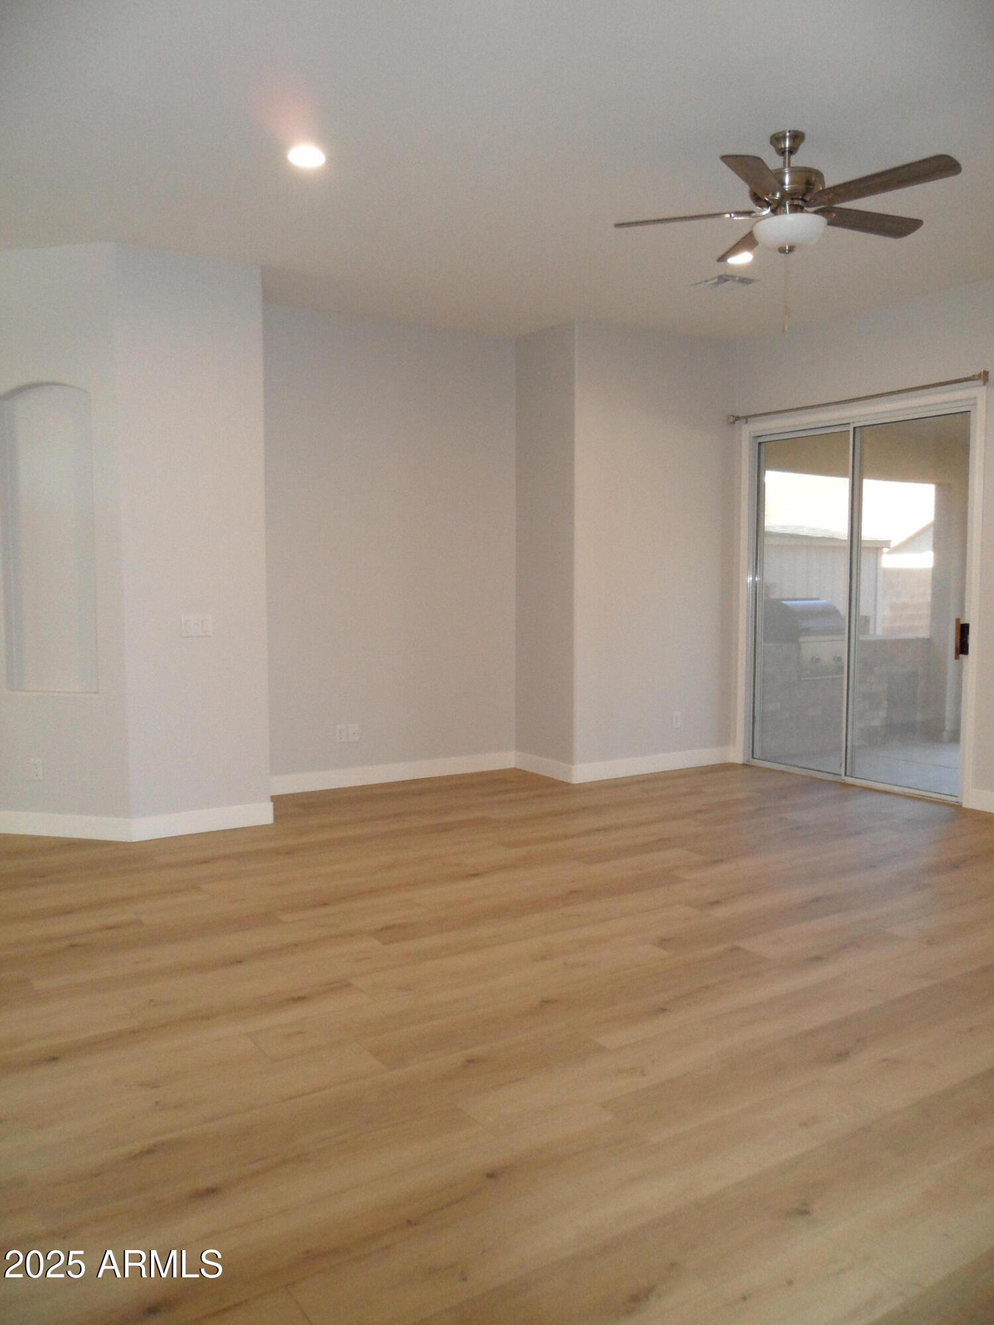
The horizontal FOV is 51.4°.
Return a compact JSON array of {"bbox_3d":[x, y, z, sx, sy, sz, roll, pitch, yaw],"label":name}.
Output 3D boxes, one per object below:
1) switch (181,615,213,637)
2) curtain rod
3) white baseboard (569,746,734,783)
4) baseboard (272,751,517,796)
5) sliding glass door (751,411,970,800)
[{"bbox_3d":[-1.607,-0.195,5.540,0.163,0.116,0.011,-3,6,-33],"label":"switch"},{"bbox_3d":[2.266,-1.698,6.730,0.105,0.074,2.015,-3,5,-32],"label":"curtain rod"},{"bbox_3d":[1.144,0.730,7.416,1.512,0.125,0.016,-3,5,-32],"label":"white baseboard"},{"bbox_3d":[-0.719,0.758,7.077,2.009,0.125,0.016,-3,5,-32],"label":"baseboard"},{"bbox_3d":[2.354,-0.388,6.925,0.100,2.391,1.724,-3,5,-32],"label":"sliding glass door"}]

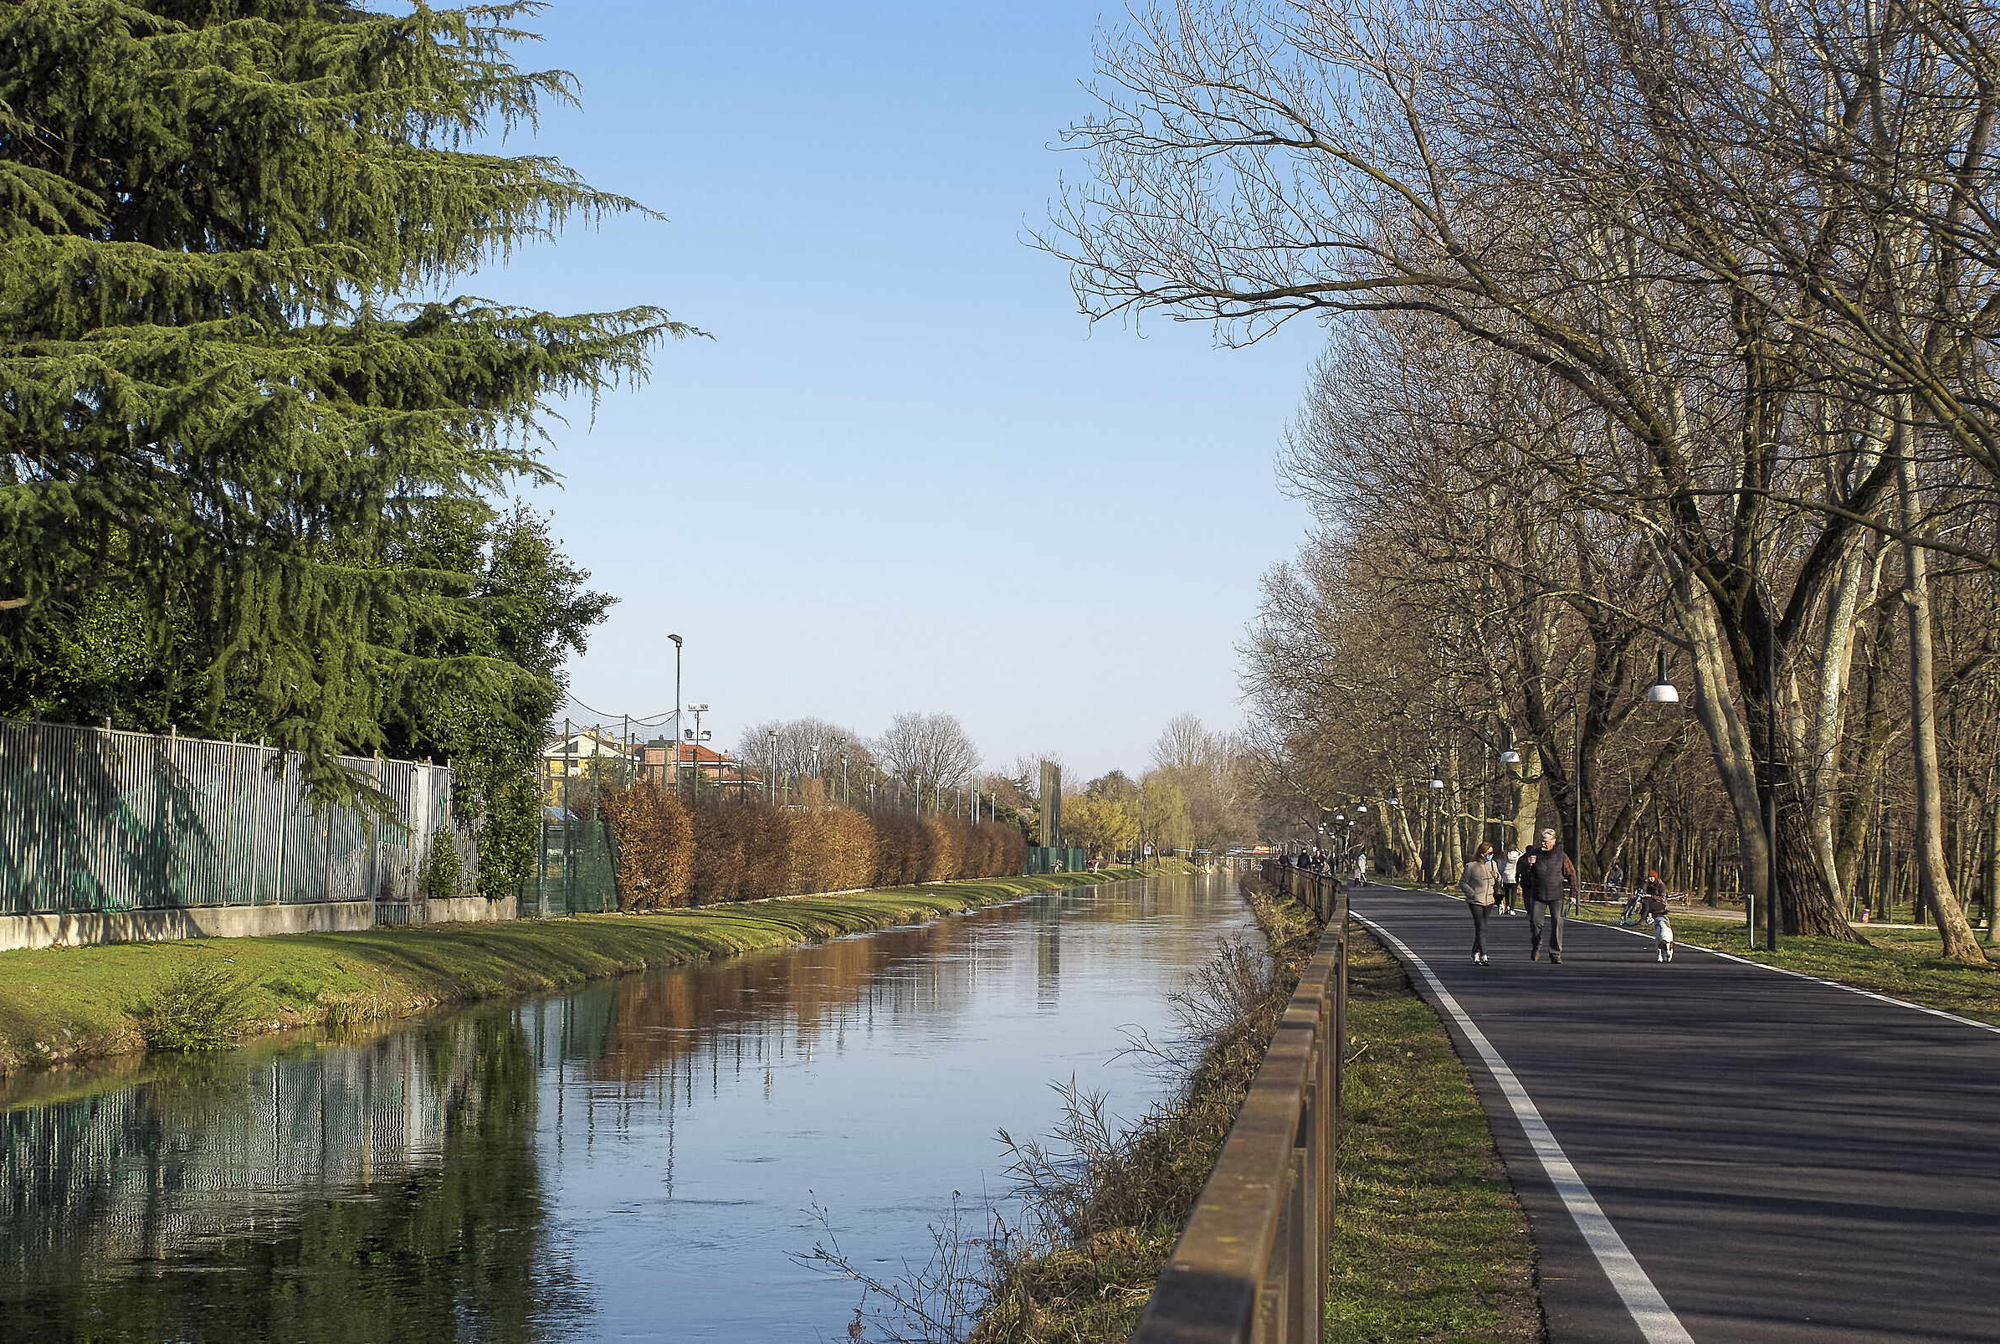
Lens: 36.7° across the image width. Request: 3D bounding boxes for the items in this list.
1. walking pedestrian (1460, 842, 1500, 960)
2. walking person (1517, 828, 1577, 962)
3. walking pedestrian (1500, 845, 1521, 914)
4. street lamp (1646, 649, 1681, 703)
[{"bbox_3d":[6.272,3.022,39.400,0.520,1.590,0.380,1,-3,0],"label":"walking pedestrian"},{"bbox_3d":[7.127,2.905,39.200,0.750,1.770,0.480,0,-3,7],"label":"walking person"},{"bbox_3d":[12.277,4.988,72.500,0.420,1.680,0.480,4,-4,-41],"label":"walking pedestrian"},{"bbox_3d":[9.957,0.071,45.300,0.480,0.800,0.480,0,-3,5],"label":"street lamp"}]

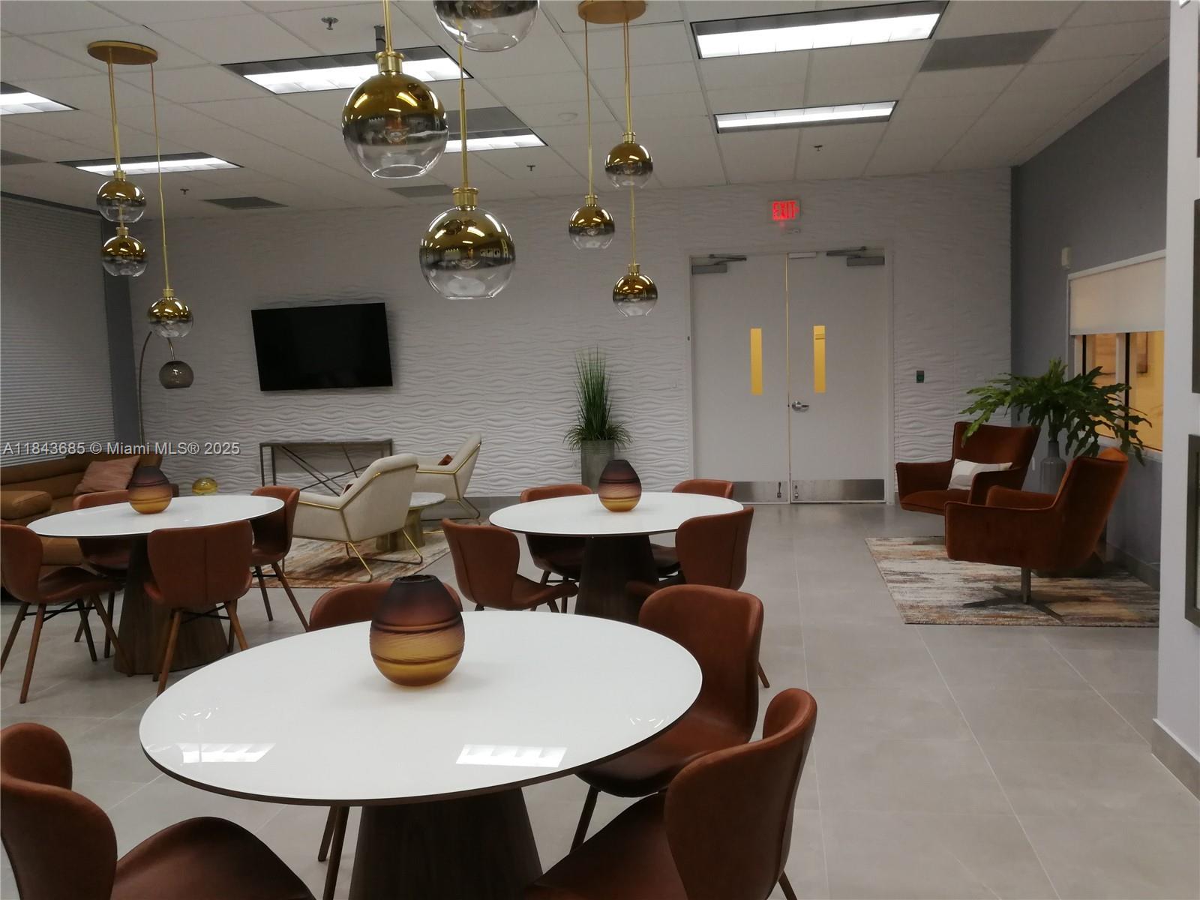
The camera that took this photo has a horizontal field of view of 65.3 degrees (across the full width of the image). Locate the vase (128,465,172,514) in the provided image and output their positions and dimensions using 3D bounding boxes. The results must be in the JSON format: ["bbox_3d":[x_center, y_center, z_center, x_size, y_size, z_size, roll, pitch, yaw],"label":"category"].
[{"bbox_3d":[-2.343,0.206,4.877,0.215,0.238,0.215,-2,5,0],"label":"vase"}]

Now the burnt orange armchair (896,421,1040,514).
[{"bbox_3d":[2.798,0.263,7.163,0.770,0.870,0.770,-5,6,-30],"label":"burnt orange armchair"}]

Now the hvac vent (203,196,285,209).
[{"bbox_3d":[-3.473,-2.426,9.183,0.590,0.030,0.590,-1,6,11],"label":"hvac vent"}]

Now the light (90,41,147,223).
[{"bbox_3d":[-2.417,-1.571,4.675,0.225,0.860,0.225,-1,6,11],"label":"light"}]

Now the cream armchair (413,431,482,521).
[{"bbox_3d":[-1.471,0.294,8.639,0.790,0.830,0.710,-2,5,-5],"label":"cream armchair"}]

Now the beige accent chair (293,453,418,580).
[{"bbox_3d":[-1.776,0.467,6.781,0.810,0.800,0.700,1,6,24],"label":"beige accent chair"}]

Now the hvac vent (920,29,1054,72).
[{"bbox_3d":[2.155,-2.234,5.245,0.600,0.030,0.590,-1,6,11],"label":"hvac vent"}]

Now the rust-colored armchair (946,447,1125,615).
[{"bbox_3d":[2.497,0.435,5.306,0.840,0.870,0.750,2,7,36],"label":"rust-colored armchair"}]

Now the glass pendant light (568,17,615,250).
[{"bbox_3d":[-0.052,-1.517,4.496,0.222,1.086,0.222,-1,6,11],"label":"glass pendant light"}]

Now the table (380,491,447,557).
[{"bbox_3d":[-1.650,0.608,7.703,0.780,0.390,0.780,-2,5,0],"label":"table"}]

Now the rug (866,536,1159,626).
[{"bbox_3d":[2.629,0.799,6.101,1.530,0.010,2.450,-1,5,11],"label":"rug"}]

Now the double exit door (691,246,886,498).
[{"bbox_3d":[1.821,-0.686,9.068,1.840,2.430,0.080,-1,6,11],"label":"double exit door"}]

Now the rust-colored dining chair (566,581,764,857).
[{"bbox_3d":[0.163,0.808,2.505,0.540,0.820,0.480,-7,7,-42],"label":"rust-colored dining chair"}]

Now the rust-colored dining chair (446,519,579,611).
[{"bbox_3d":[-0.344,0.686,3.985,0.480,0.800,0.540,3,7,42],"label":"rust-colored dining chair"}]

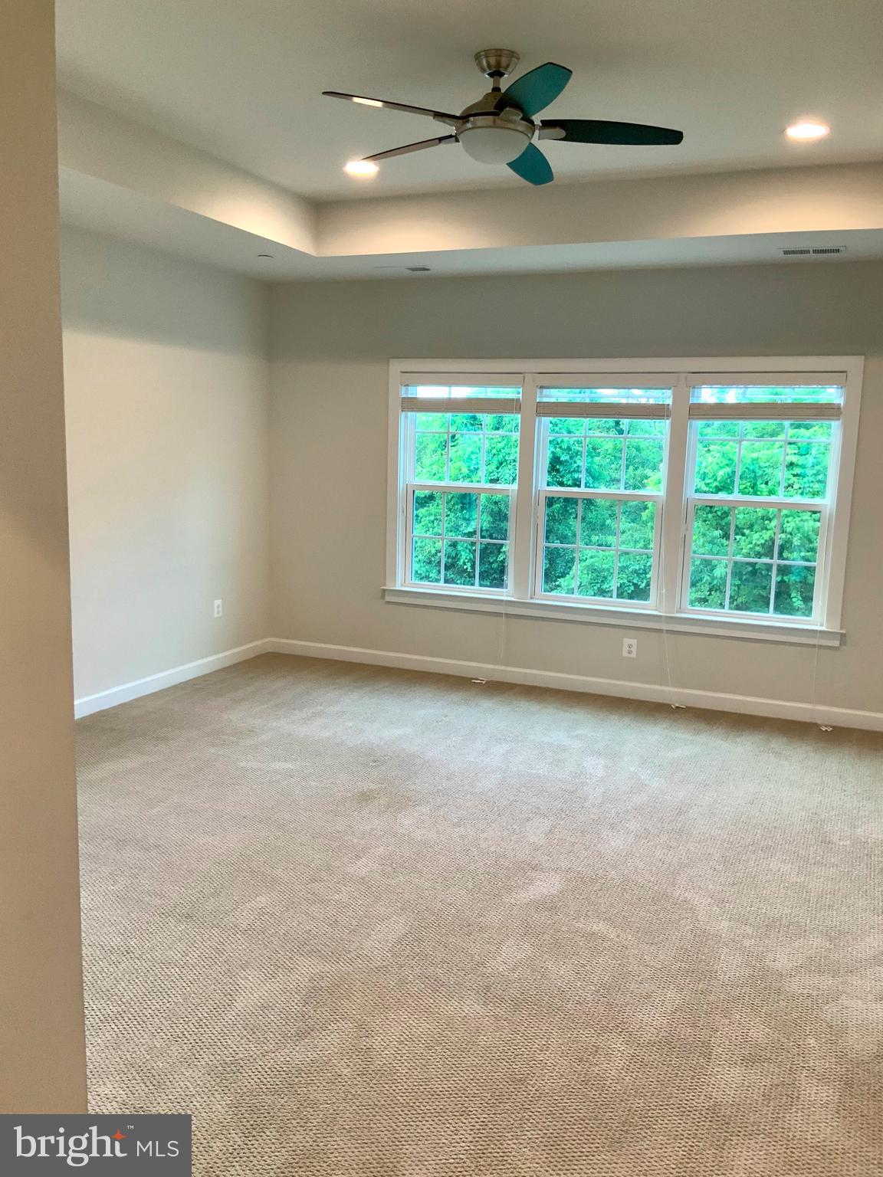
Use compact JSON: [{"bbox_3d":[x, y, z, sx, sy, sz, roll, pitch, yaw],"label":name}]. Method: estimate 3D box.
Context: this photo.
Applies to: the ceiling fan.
[{"bbox_3d":[0.194,-1.729,3.573,1.340,0.355,1.340,5,10,23],"label":"ceiling fan"}]

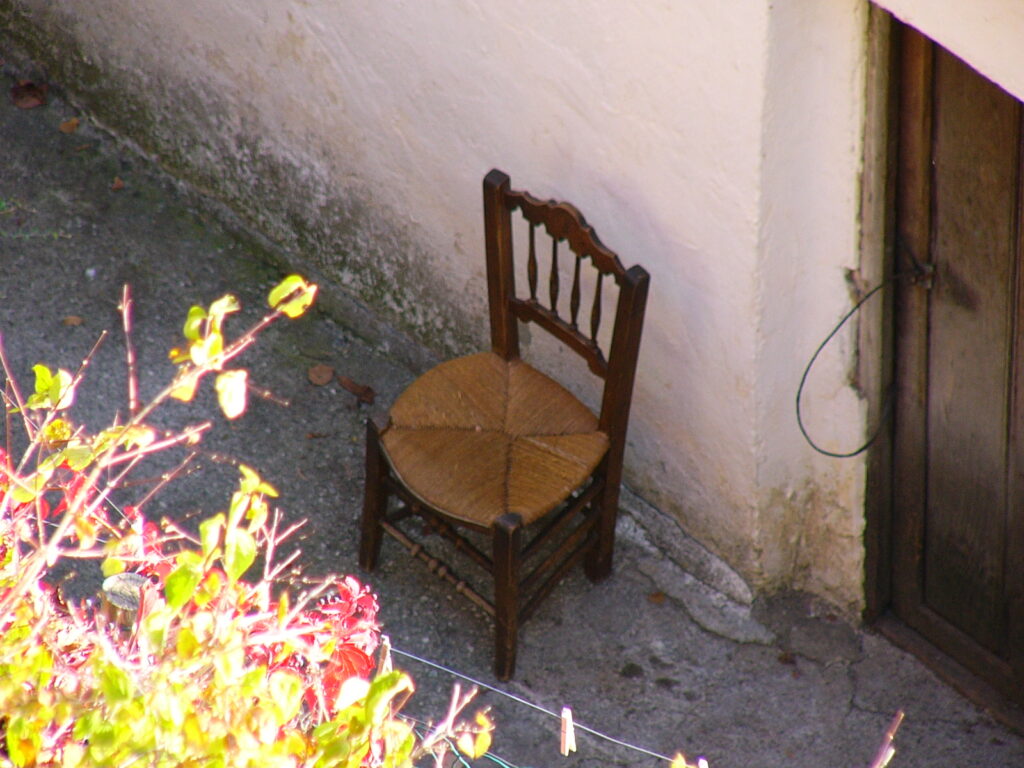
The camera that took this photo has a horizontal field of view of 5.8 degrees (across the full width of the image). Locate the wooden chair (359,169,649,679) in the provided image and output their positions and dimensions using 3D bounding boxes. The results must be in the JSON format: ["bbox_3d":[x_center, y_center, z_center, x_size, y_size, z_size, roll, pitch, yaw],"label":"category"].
[{"bbox_3d":[-0.030,0.083,19.972,0.399,0.884,0.432,-34,54,-30],"label":"wooden chair"}]

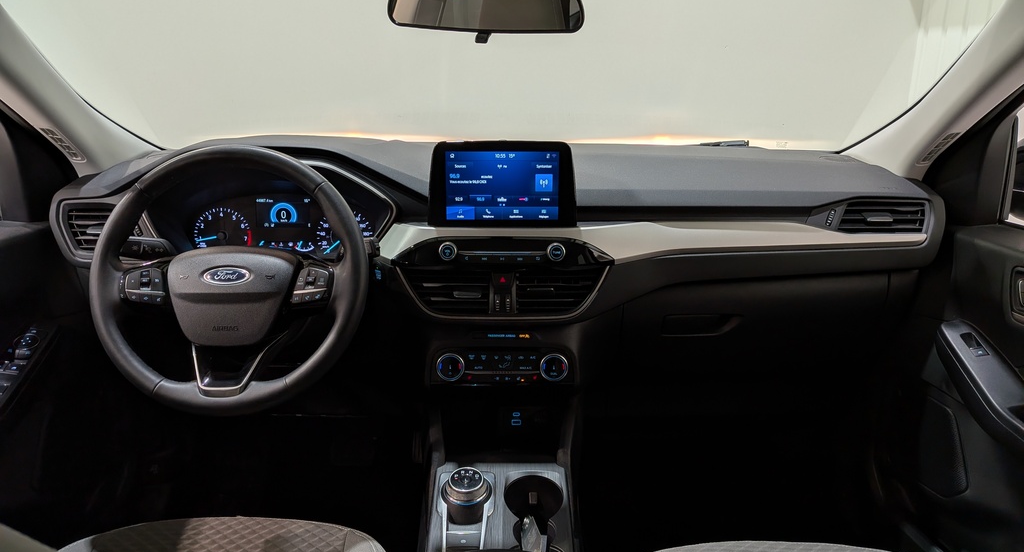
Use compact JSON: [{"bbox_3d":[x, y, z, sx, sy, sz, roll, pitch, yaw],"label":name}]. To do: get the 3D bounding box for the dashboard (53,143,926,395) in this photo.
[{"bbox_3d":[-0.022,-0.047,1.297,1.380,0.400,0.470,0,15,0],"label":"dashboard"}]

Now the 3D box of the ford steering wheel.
[{"bbox_3d":[-0.381,0.004,0.983,0.373,0.372,0.115,0,-10,0],"label":"ford steering wheel"}]

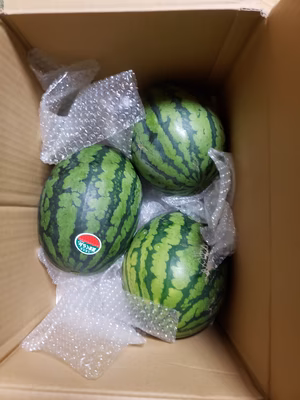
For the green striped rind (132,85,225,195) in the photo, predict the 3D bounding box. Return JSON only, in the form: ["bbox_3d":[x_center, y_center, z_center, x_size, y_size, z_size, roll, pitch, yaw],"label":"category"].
[{"bbox_3d":[0.041,-0.090,0.462,0.142,0.142,0.182,-24,72,0],"label":"green striped rind"}]

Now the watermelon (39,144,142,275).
[{"bbox_3d":[-0.089,0.013,0.462,0.150,0.150,0.200,13,82,0],"label":"watermelon"}]

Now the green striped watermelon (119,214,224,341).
[{"bbox_3d":[0.038,0.112,0.459,0.156,0.156,0.187,7,84,0],"label":"green striped watermelon"}]

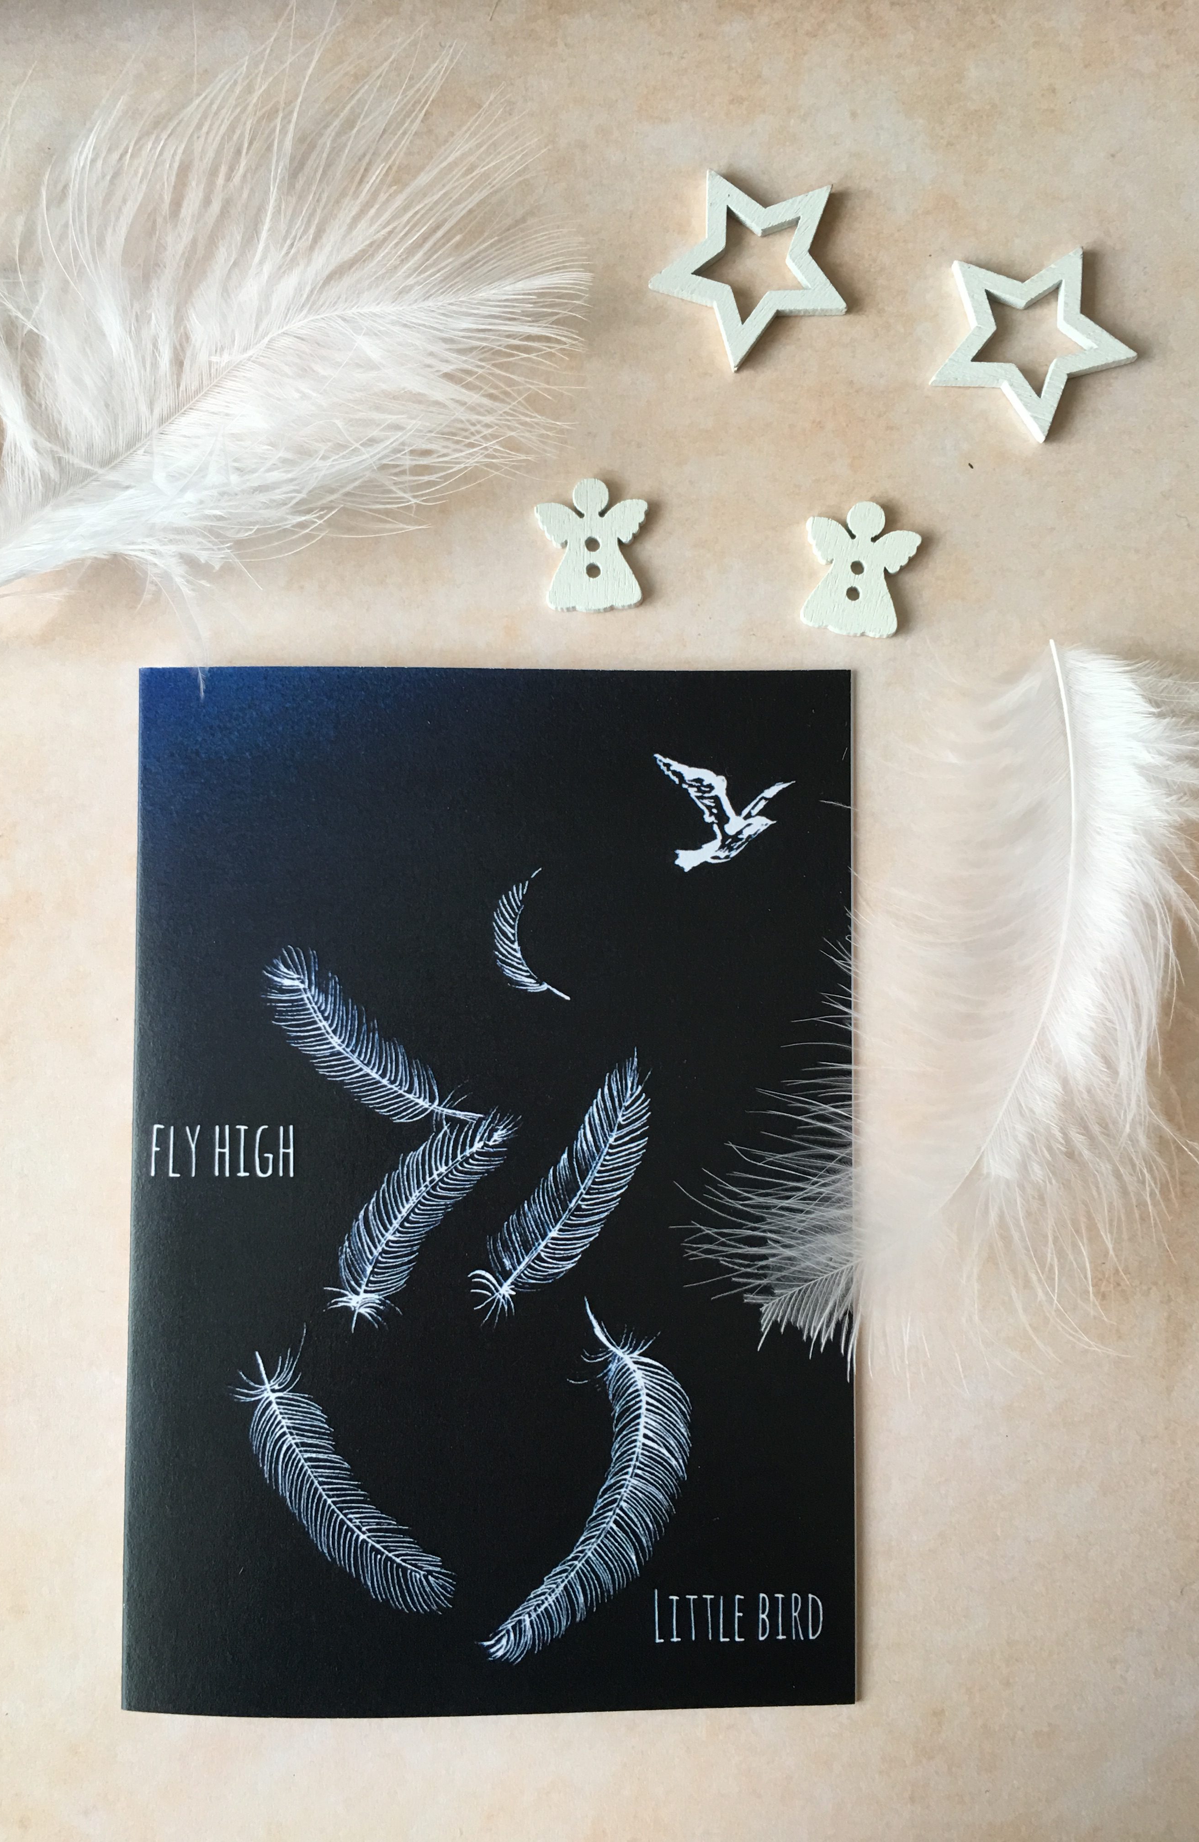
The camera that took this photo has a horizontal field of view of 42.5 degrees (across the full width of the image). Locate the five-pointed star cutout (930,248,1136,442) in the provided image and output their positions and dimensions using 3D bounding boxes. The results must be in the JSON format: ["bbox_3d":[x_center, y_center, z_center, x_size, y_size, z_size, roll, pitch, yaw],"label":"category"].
[{"bbox_3d":[0.066,-0.089,0.235,0.031,0.002,0.030,30,87,1],"label":"five-pointed star cutout"}]

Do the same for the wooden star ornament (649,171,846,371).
[{"bbox_3d":[0.023,-0.101,0.235,0.032,0.002,0.029,-26,88,-2],"label":"wooden star ornament"}]

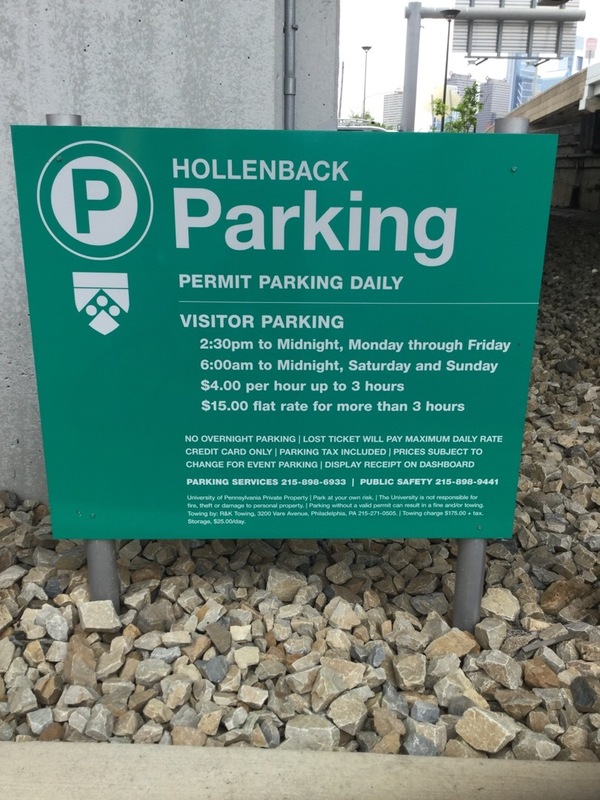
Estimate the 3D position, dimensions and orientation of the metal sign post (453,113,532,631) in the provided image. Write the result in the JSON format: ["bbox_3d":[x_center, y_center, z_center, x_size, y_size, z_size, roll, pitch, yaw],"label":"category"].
[{"bbox_3d":[0.472,-0.007,1.818,0.073,1.319,0.073,0,17,-2],"label":"metal sign post"}]

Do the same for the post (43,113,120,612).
[{"bbox_3d":[-0.525,-0.036,1.783,0.073,1.255,0.073,0,17,-1],"label":"post"}]

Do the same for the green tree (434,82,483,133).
[{"bbox_3d":[4.371,-6.978,20.409,1.800,3.804,1.700,4,18,11],"label":"green tree"}]

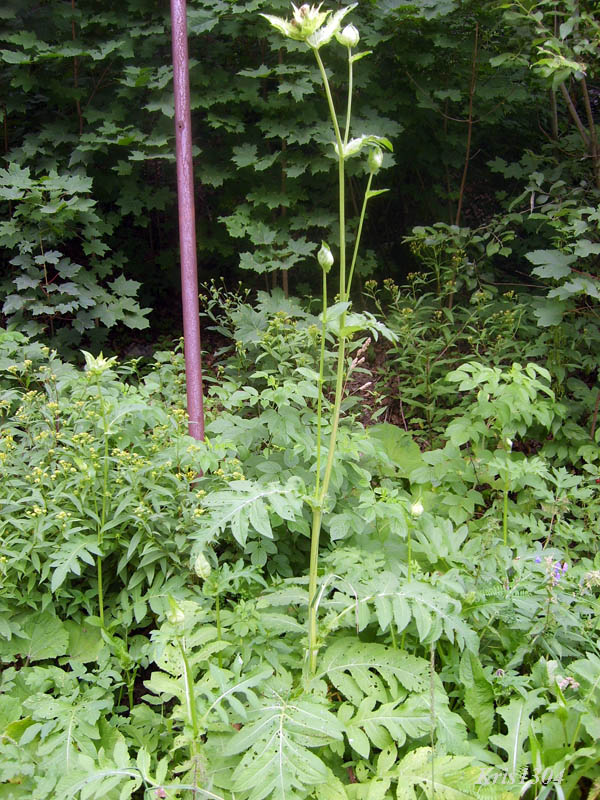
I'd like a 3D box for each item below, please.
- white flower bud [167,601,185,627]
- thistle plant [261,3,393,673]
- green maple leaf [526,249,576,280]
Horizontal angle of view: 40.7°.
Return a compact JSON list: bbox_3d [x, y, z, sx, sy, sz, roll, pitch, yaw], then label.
[{"bbox_3d":[-0.212,0.364,1.380,0.028,0.048,0.030,0,11,0],"label":"white flower bud"},{"bbox_3d":[0.051,-0.075,1.700,0.235,1.413,0.240,0,11,0],"label":"thistle plant"},{"bbox_3d":[0.774,-0.422,2.500,0.143,0.082,0.090,0,11,0],"label":"green maple leaf"}]

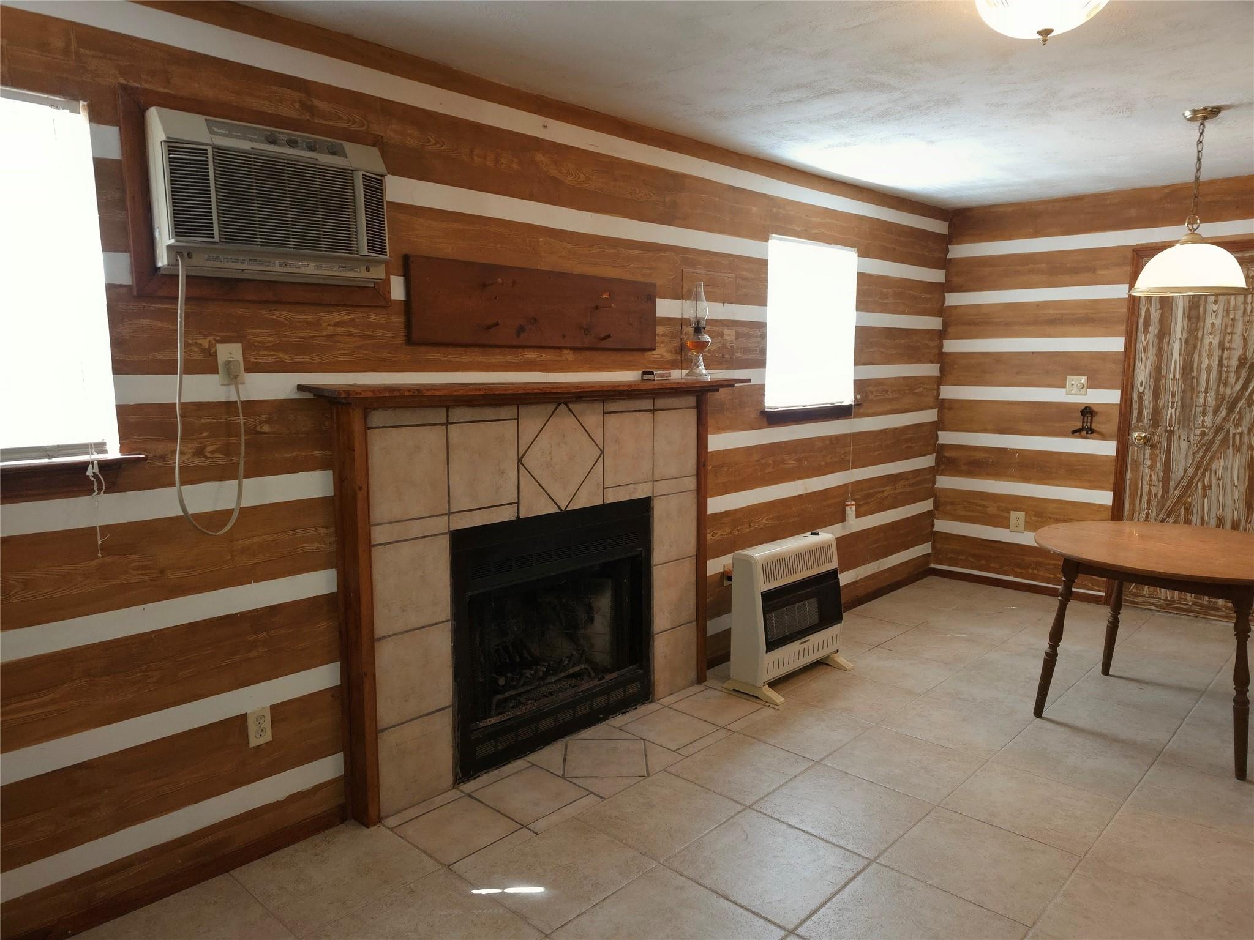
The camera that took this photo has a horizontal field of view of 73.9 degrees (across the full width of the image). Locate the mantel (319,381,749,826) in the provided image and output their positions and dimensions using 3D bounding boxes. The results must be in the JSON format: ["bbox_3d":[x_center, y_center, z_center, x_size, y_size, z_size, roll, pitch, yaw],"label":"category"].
[{"bbox_3d":[-0.216,0.378,3.164,0.260,1.425,1.890,7,11,44],"label":"mantel"}]

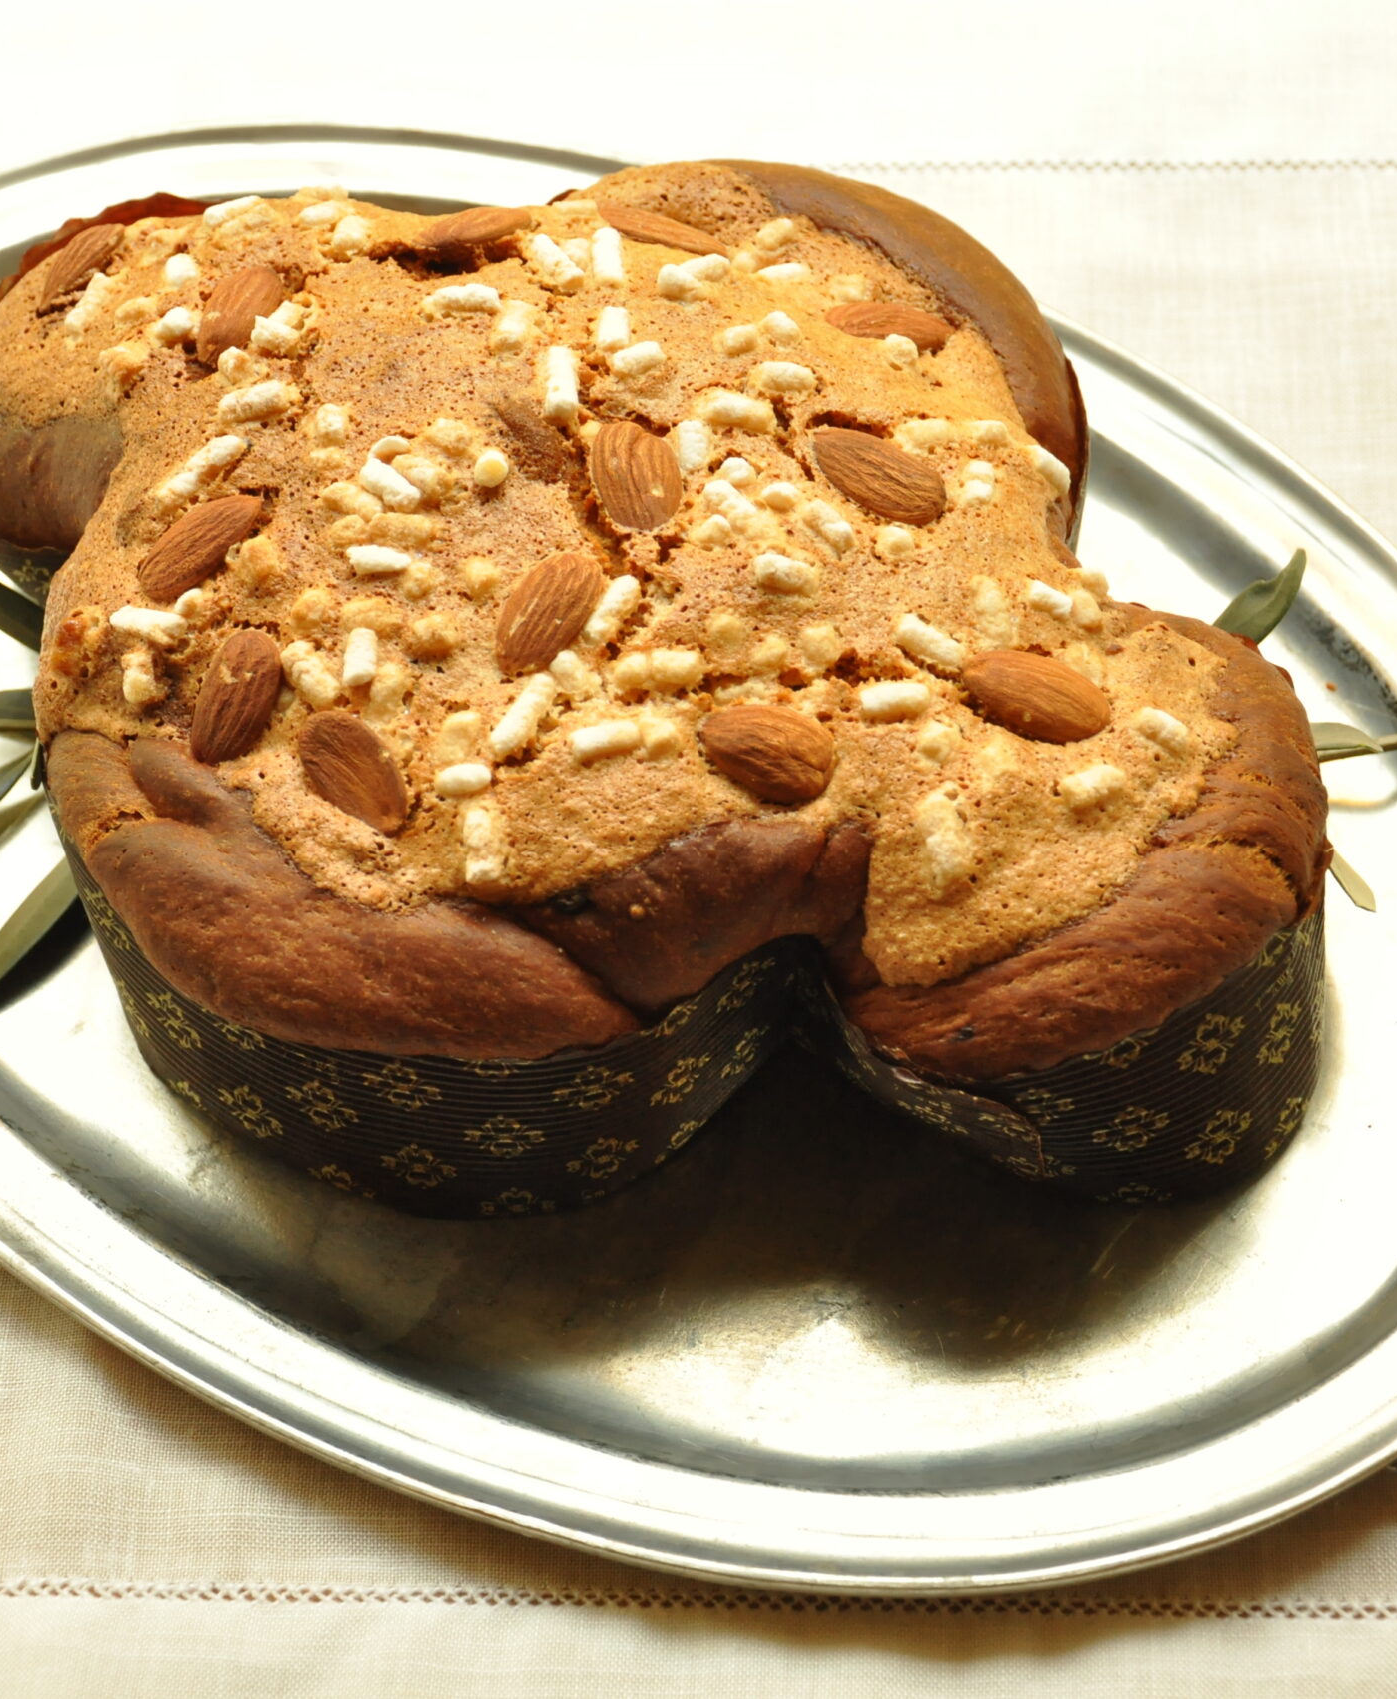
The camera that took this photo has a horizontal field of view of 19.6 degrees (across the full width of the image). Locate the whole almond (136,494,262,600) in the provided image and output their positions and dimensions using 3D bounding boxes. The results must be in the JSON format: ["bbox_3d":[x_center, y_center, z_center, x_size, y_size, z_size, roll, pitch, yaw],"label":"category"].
[{"bbox_3d":[-0.079,-0.048,0.639,0.024,0.008,0.014,-43,51,-18],"label":"whole almond"}]

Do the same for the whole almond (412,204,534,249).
[{"bbox_3d":[-0.038,-0.105,0.682,0.014,0.007,0.025,15,27,38],"label":"whole almond"}]

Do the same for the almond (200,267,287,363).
[{"bbox_3d":[-0.079,-0.092,0.696,0.013,0.009,0.024,9,53,16],"label":"almond"}]

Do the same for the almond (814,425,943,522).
[{"bbox_3d":[0.028,-0.059,0.636,0.025,0.009,0.014,35,54,23],"label":"almond"}]

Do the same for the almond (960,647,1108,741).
[{"bbox_3d":[0.053,-0.024,0.643,0.026,0.009,0.014,26,56,15],"label":"almond"}]

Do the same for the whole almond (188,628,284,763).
[{"bbox_3d":[-0.071,-0.024,0.624,0.014,0.008,0.025,6,58,21],"label":"whole almond"}]

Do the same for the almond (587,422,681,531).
[{"bbox_3d":[-0.010,-0.061,0.663,0.014,0.009,0.021,-11,61,-4],"label":"almond"}]

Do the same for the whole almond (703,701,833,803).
[{"bbox_3d":[0.011,-0.015,0.610,0.023,0.009,0.014,29,66,22],"label":"whole almond"}]

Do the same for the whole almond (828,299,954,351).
[{"bbox_3d":[0.032,-0.089,0.689,0.024,0.009,0.012,9,45,2],"label":"whole almond"}]

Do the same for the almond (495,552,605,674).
[{"bbox_3d":[-0.024,-0.037,0.646,0.014,0.009,0.024,17,60,17],"label":"almond"}]

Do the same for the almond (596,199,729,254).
[{"bbox_3d":[-0.006,-0.105,0.680,0.026,0.007,0.013,25,32,30],"label":"almond"}]

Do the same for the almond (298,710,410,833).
[{"bbox_3d":[-0.054,-0.012,0.639,0.013,0.009,0.025,-32,64,-9],"label":"almond"}]

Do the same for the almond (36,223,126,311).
[{"bbox_3d":[-0.105,-0.099,0.686,0.014,0.008,0.025,-10,34,29],"label":"almond"}]

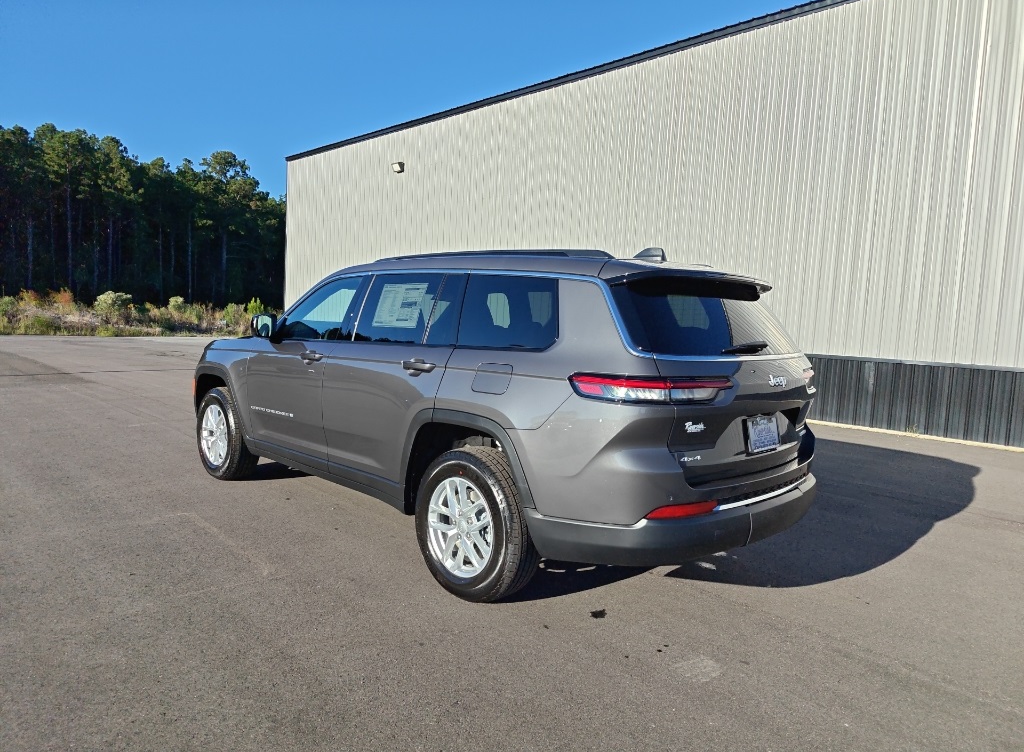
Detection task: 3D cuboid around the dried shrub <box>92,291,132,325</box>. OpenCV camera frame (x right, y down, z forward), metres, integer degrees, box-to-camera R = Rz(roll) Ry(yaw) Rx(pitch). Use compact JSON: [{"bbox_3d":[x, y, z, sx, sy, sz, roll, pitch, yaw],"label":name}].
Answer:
[{"bbox_3d":[-18.789,-3.175,32.000,1.900,1.700,1.750,0,6,-30],"label":"dried shrub"}]

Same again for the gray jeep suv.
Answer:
[{"bbox_3d":[-0.630,0.075,5.140,5.180,1.810,2.020,7,7,44],"label":"gray jeep suv"}]

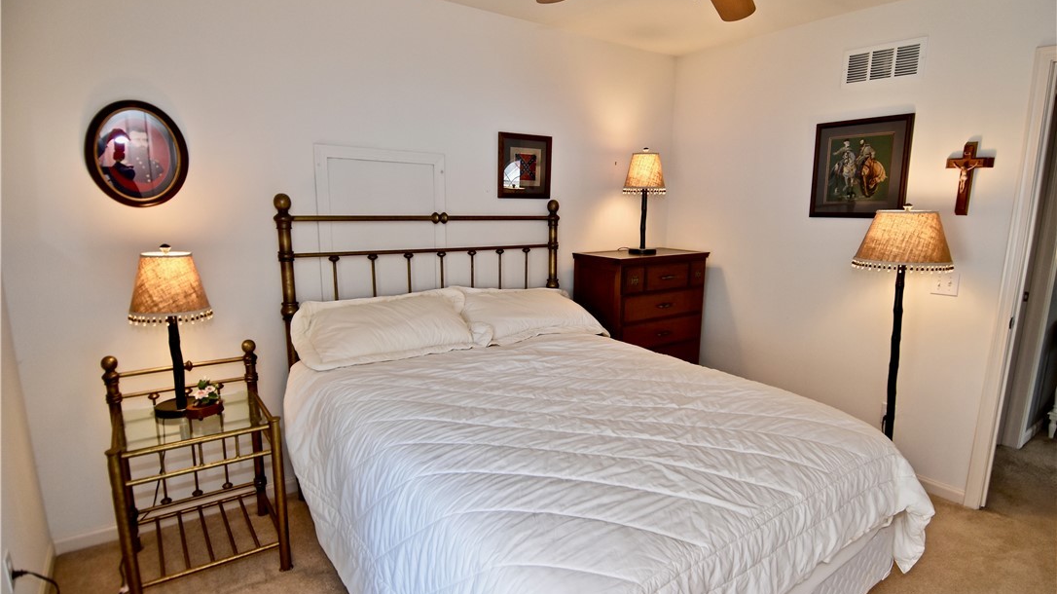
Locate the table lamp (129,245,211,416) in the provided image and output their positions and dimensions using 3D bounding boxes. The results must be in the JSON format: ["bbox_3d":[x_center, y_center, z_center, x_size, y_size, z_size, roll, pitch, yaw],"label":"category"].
[{"bbox_3d":[-1.318,0.128,1.959,0.270,0.635,0.270,-7,12,-35],"label":"table lamp"}]

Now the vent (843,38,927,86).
[{"bbox_3d":[1.837,-1.207,2.745,0.015,0.212,0.391,-8,13,-39],"label":"vent"}]

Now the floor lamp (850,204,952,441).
[{"bbox_3d":[1.813,0.291,2.649,0.405,1.481,0.405,-8,13,-39],"label":"floor lamp"}]

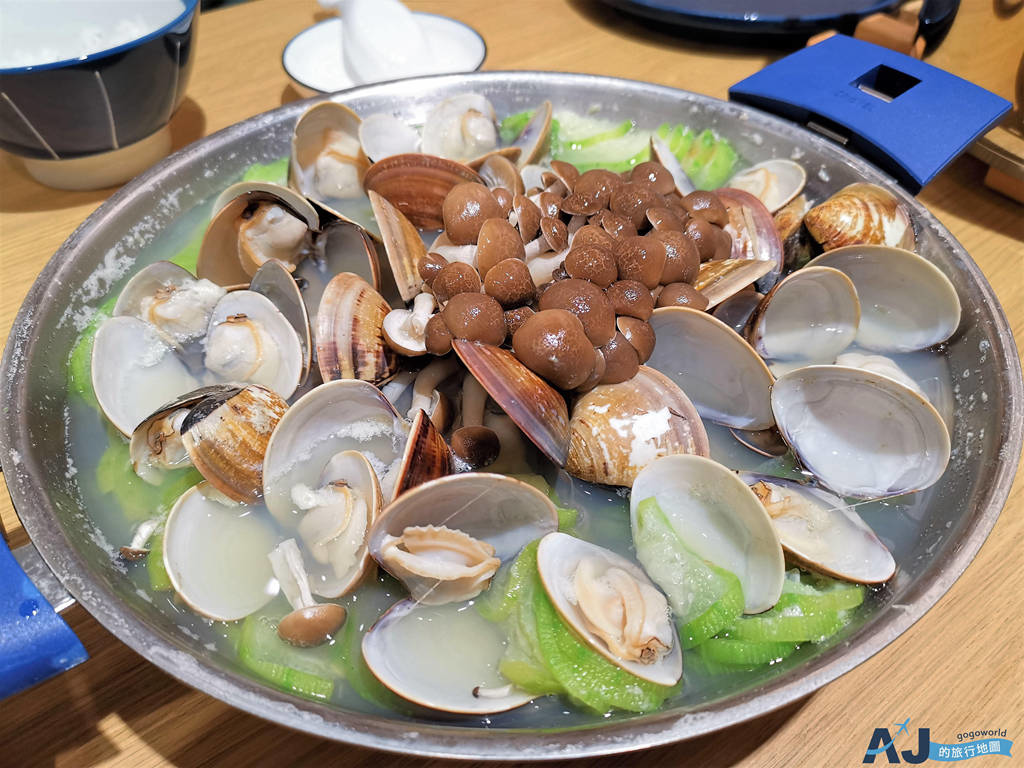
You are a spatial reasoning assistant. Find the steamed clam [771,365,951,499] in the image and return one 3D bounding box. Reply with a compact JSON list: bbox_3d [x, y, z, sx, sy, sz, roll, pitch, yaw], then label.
[{"bbox_3d":[0.089,0.015,0.209,0.044,0.014,0.035,29,71,20],"label":"steamed clam"}]

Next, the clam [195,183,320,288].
[{"bbox_3d":[-0.087,-0.050,0.274,0.041,0.022,0.034,-15,87,-16],"label":"clam"}]

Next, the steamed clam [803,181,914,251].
[{"bbox_3d":[0.126,-0.053,0.290,0.039,0.022,0.042,8,59,1],"label":"steamed clam"}]

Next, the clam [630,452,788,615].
[{"bbox_3d":[0.048,0.041,0.210,0.048,0.014,0.039,39,53,-3],"label":"clam"}]

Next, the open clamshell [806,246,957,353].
[{"bbox_3d":[0.124,-0.026,0.275,0.052,0.015,0.043,14,62,5],"label":"open clamshell"}]

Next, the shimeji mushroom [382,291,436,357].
[{"bbox_3d":[-0.030,-0.017,0.230,0.015,0.019,0.014,14,45,-11],"label":"shimeji mushroom"}]

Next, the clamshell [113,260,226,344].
[{"bbox_3d":[-0.119,-0.026,0.280,0.038,0.031,0.012,-12,1,12],"label":"clamshell"}]

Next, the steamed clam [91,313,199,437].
[{"bbox_3d":[-0.102,0.003,0.229,0.032,0.014,0.043,-26,76,-39],"label":"steamed clam"}]

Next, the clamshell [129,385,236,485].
[{"bbox_3d":[-0.092,0.014,0.231,0.037,0.031,0.012,-40,38,11],"label":"clamshell"}]

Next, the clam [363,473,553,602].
[{"bbox_3d":[-0.011,0.040,0.192,0.043,0.014,0.033,-8,54,-6],"label":"clam"}]

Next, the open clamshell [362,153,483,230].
[{"bbox_3d":[-0.032,-0.062,0.291,0.048,0.040,0.014,7,44,0],"label":"open clamshell"}]

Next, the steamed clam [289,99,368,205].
[{"bbox_3d":[-0.079,-0.097,0.339,0.035,0.042,0.014,14,-4,-41],"label":"steamed clam"}]

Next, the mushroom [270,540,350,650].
[{"bbox_3d":[-0.046,0.045,0.176,0.015,0.015,0.025,-17,51,-16],"label":"mushroom"}]

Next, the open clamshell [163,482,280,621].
[{"bbox_3d":[-0.066,0.041,0.195,0.032,0.013,0.041,-13,50,-18],"label":"open clamshell"}]

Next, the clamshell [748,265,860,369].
[{"bbox_3d":[0.099,-0.021,0.269,0.037,0.011,0.031,-41,97,-10],"label":"clamshell"}]

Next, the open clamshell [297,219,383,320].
[{"bbox_3d":[-0.054,-0.031,0.261,0.034,0.014,0.043,-27,64,14],"label":"open clamshell"}]

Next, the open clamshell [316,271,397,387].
[{"bbox_3d":[-0.046,-0.016,0.236,0.033,0.040,0.016,5,4,22],"label":"open clamshell"}]

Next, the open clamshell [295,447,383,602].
[{"bbox_3d":[-0.041,0.039,0.213,0.032,0.012,0.039,-27,56,31],"label":"open clamshell"}]

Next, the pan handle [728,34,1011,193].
[{"bbox_3d":[0.142,-0.111,0.319,0.088,0.016,0.083,35,55,30],"label":"pan handle"}]

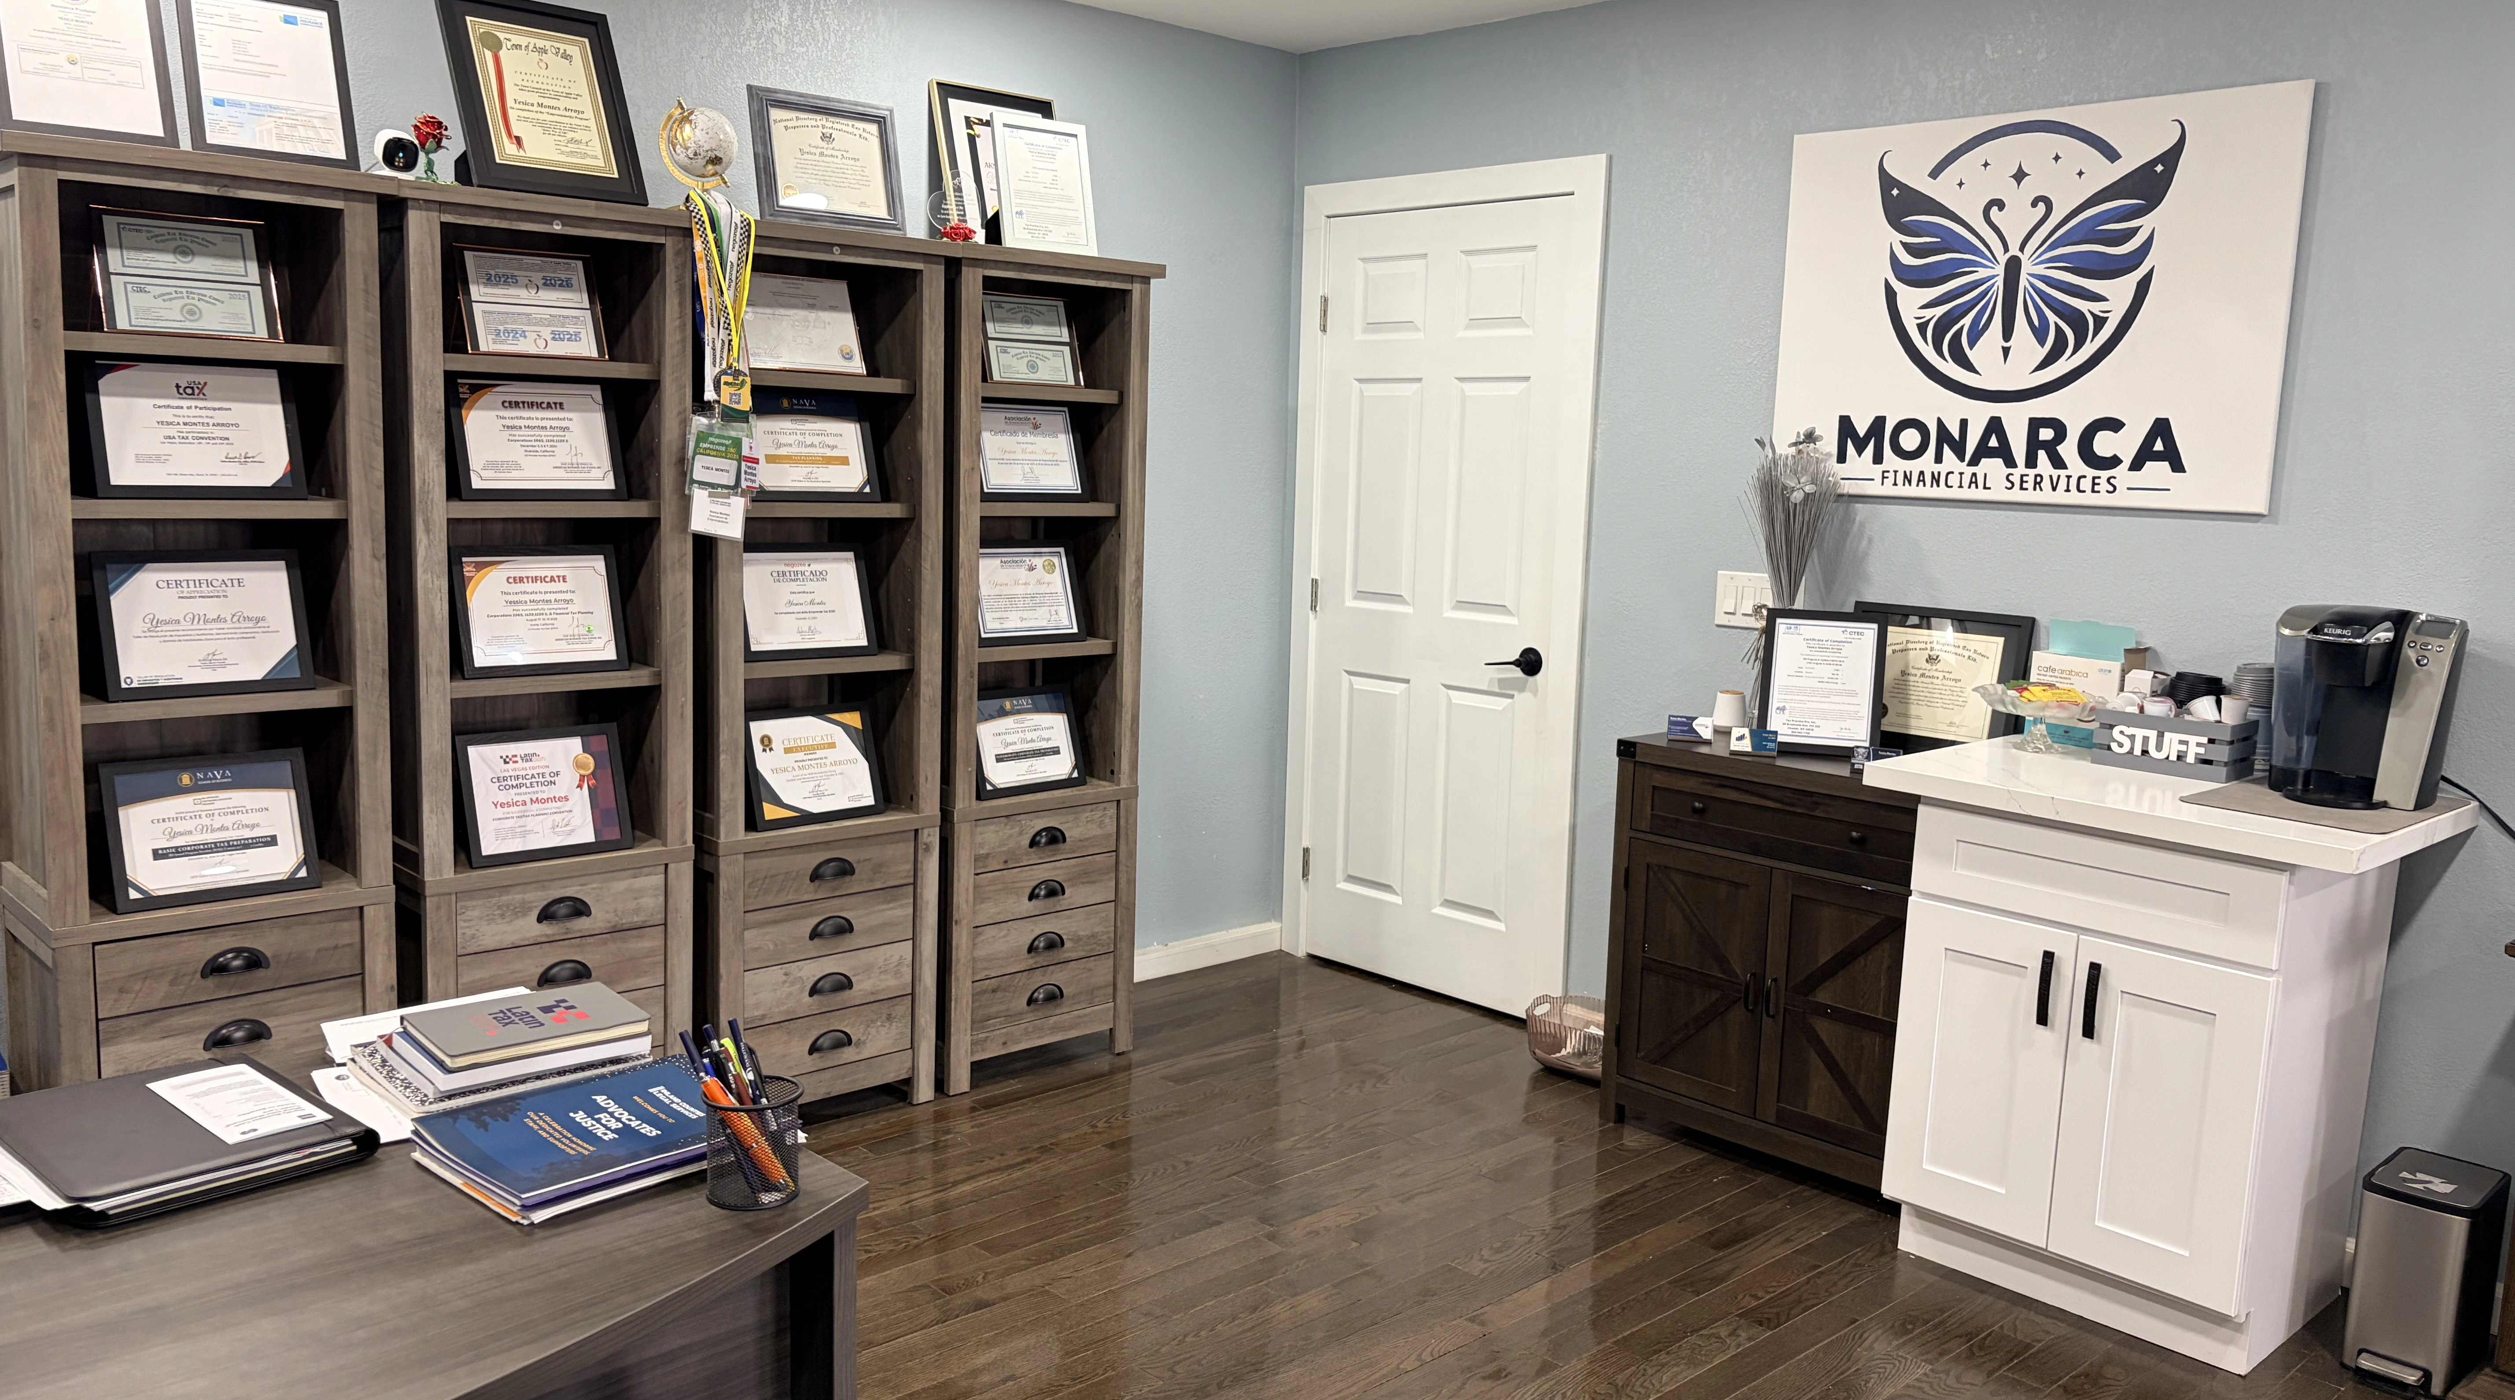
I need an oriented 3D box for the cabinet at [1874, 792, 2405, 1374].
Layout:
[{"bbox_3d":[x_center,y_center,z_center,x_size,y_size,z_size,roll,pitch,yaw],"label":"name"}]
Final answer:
[{"bbox_3d":[1.564,0.606,3.367,0.522,0.870,0.609,-6,11,-43],"label":"cabinet"}]

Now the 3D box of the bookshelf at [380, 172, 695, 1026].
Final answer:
[{"bbox_3d":[-1.375,0.005,3.544,0.548,1.818,0.410,-6,11,-43],"label":"bookshelf"}]

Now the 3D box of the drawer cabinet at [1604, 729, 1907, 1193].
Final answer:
[{"bbox_3d":[1.155,0.536,3.894,0.395,0.830,0.765,-5,11,-43],"label":"drawer cabinet"}]

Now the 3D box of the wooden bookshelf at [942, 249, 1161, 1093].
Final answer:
[{"bbox_3d":[-0.551,-0.067,4.240,0.545,1.810,0.360,-5,11,-43],"label":"wooden bookshelf"}]

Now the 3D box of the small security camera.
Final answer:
[{"bbox_3d":[-1.414,-0.895,3.102,0.073,0.084,0.078,-4,10,-35],"label":"small security camera"}]

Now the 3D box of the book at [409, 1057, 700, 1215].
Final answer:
[{"bbox_3d":[-0.624,0.417,1.819,0.282,0.030,0.238,-5,11,-43],"label":"book"}]

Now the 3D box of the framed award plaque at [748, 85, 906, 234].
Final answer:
[{"bbox_3d":[-0.847,-1.047,3.708,0.321,0.264,0.030,-6,-1,-43],"label":"framed award plaque"}]

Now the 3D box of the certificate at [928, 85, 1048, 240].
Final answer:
[{"bbox_3d":[-0.591,-1.212,4.421,0.341,0.426,0.030,-6,-5,-43],"label":"certificate"}]

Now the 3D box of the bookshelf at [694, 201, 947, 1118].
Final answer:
[{"bbox_3d":[-0.944,-0.029,3.866,0.545,1.810,0.360,-5,11,-43],"label":"bookshelf"}]

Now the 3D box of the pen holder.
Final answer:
[{"bbox_3d":[-0.457,0.403,1.710,0.089,0.100,0.089,2,8,0],"label":"pen holder"}]

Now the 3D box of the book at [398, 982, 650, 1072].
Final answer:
[{"bbox_3d":[-0.770,0.343,1.994,0.209,0.015,0.154,-5,11,-43],"label":"book"}]

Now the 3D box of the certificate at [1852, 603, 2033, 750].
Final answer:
[{"bbox_3d":[1.401,-0.031,3.904,0.030,0.308,0.392,5,3,-44],"label":"certificate"}]

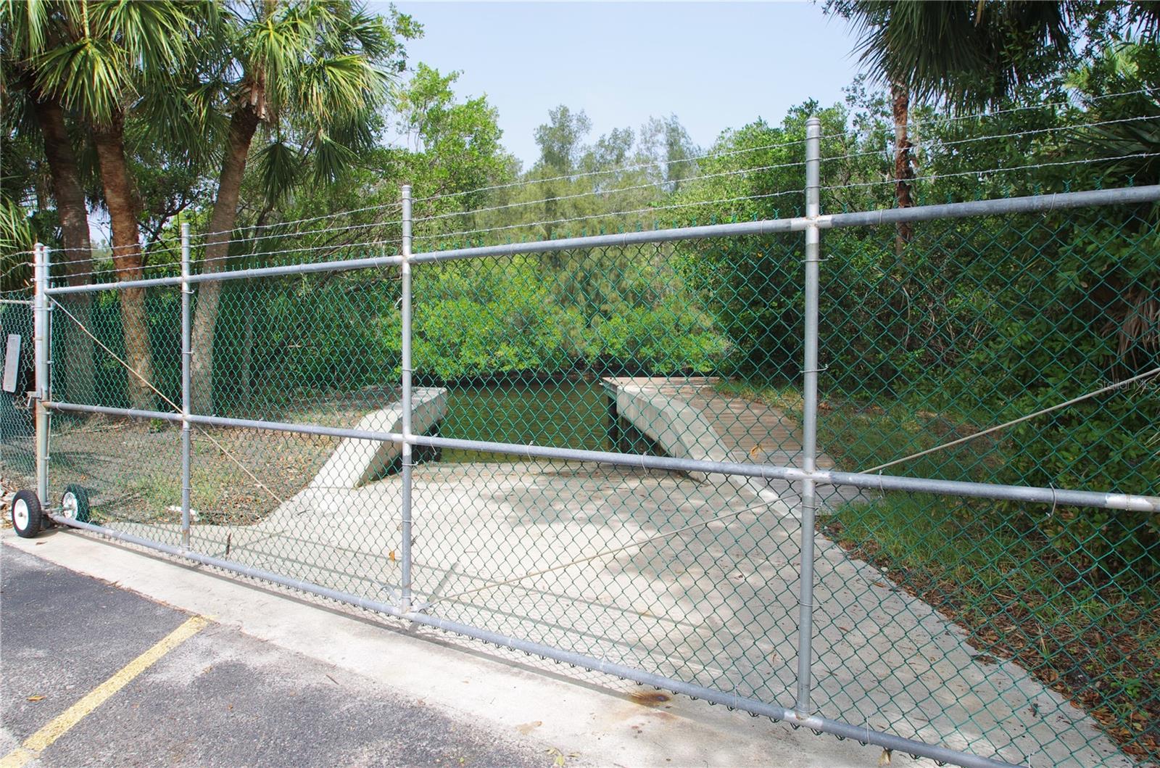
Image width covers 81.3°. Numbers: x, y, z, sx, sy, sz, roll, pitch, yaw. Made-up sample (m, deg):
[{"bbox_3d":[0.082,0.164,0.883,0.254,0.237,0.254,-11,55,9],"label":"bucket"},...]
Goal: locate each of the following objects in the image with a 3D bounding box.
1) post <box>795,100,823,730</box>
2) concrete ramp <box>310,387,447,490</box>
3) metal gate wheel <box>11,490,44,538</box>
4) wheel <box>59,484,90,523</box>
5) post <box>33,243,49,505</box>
[{"bbox_3d":[0.804,0.124,2.382,0.046,2.119,0.046,1,2,30],"label":"post"},{"bbox_3d":[-2.798,0.669,10.201,0.530,0.970,4.600,1,2,2],"label":"concrete ramp"},{"bbox_3d":[-4.227,0.995,5.158,0.366,0.366,0.068,2,2,30],"label":"metal gate wheel"},{"bbox_3d":[-4.064,0.990,5.436,0.366,0.366,0.068,2,2,30],"label":"wheel"},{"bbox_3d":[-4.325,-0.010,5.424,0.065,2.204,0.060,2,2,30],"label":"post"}]

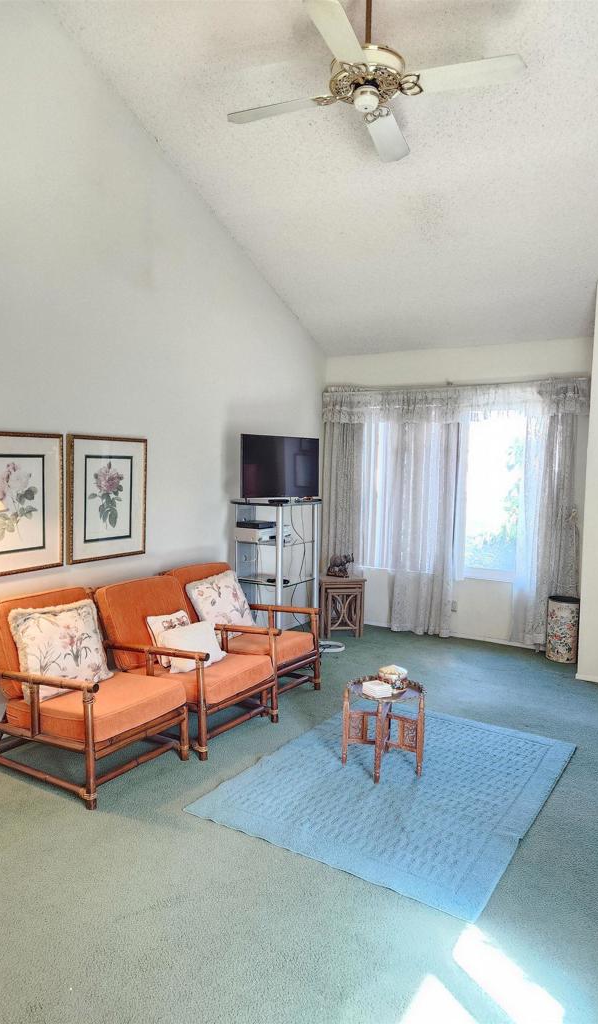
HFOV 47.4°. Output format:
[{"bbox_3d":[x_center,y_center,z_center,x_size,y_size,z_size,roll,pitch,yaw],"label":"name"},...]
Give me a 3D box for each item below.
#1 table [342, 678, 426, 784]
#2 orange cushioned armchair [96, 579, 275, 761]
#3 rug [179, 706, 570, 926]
[{"bbox_3d":[0.400,1.041,3.257,0.379,0.423,0.379,1,4,-4],"label":"table"},{"bbox_3d":[-0.652,0.796,3.813,0.853,0.779,0.639,4,5,29],"label":"orange cushioned armchair"},{"bbox_3d":[0.489,1.249,3.260,1.272,0.012,1.698,4,5,31],"label":"rug"}]

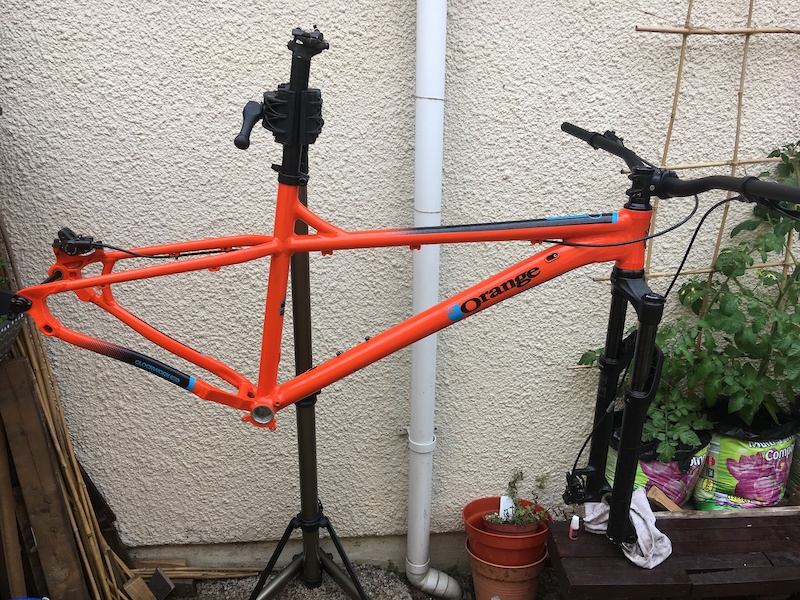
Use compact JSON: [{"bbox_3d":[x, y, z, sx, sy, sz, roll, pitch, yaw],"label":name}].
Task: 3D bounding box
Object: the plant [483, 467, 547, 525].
[{"bbox_3d":[0.326,0.547,1.893,0.180,0.180,0.160,-1,20,-5],"label":"plant"}]

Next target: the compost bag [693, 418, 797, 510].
[{"bbox_3d":[1.008,0.432,1.960,0.245,0.230,0.240,-5,21,-16],"label":"compost bag"}]

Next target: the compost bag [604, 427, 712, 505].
[{"bbox_3d":[0.736,0.445,1.946,0.250,0.210,0.240,-5,21,-16],"label":"compost bag"}]

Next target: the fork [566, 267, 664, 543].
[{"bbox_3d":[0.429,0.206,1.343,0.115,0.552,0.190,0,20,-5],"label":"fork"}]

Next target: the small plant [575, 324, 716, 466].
[{"bbox_3d":[0.677,0.248,1.840,0.360,0.360,0.290,-1,20,-5],"label":"small plant"}]

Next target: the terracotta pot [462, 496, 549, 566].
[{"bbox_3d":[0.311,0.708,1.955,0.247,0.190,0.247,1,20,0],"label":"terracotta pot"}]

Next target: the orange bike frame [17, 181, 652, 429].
[{"bbox_3d":[-0.094,0.009,1.226,1.090,0.458,0.168,-1,20,-4],"label":"orange bike frame"}]

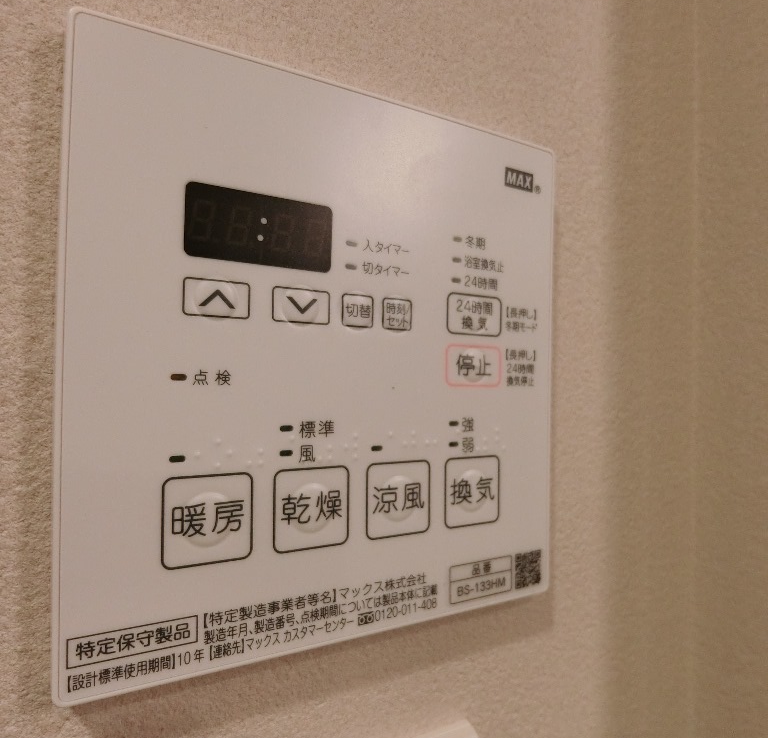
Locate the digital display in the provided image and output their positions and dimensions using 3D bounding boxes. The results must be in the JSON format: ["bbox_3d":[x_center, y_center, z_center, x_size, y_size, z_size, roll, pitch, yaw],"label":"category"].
[{"bbox_3d":[-0.025,-0.028,0.114,0.030,0.014,0.003,1,-1,-30],"label":"digital display"}]

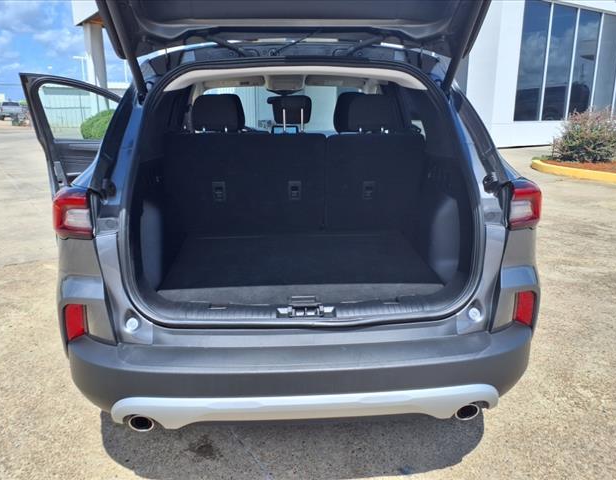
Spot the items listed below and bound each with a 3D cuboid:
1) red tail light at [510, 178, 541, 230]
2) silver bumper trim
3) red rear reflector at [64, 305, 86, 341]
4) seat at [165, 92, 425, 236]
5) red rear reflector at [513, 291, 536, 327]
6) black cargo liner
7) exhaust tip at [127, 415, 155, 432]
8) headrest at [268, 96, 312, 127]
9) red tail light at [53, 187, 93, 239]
[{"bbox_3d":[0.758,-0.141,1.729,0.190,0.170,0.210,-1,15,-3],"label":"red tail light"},{"bbox_3d":[0.003,0.552,1.740,1.400,0.145,0.190,-1,15,-3],"label":"silver bumper trim"},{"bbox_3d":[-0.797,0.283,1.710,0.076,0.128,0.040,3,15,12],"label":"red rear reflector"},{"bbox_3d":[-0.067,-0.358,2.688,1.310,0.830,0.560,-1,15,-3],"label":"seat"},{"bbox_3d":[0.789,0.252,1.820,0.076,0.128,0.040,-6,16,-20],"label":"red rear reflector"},{"bbox_3d":[-0.036,0.110,2.254,1.120,0.055,0.940,-1,15,-3],"label":"black cargo liner"},{"bbox_3d":[-0.573,0.618,1.758,0.088,0.070,0.130,-1,15,-3],"label":"exhaust tip"},{"bbox_3d":[-0.077,-0.649,2.497,0.200,0.145,0.110,-1,15,-3],"label":"headrest"},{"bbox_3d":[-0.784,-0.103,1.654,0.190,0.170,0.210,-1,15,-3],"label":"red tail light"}]

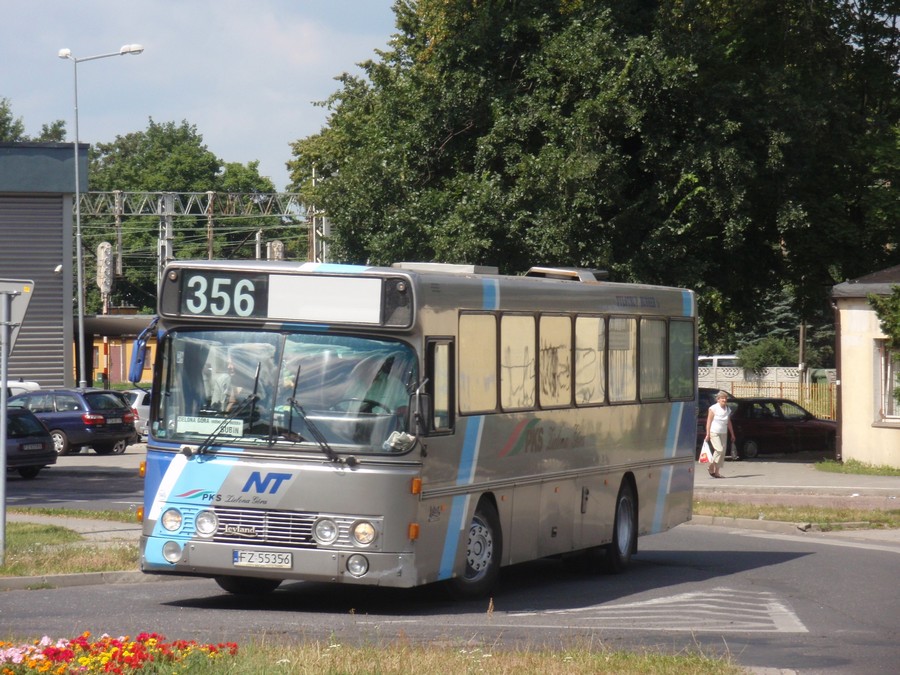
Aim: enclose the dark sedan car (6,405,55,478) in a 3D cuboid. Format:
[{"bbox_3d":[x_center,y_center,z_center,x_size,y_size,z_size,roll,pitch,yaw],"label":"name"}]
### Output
[{"bbox_3d":[-9.600,2.030,73.800,4.100,1.410,1.680,-1,0,41],"label":"dark sedan car"}]

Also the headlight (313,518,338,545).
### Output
[{"bbox_3d":[-1.056,1.643,32.207,0.215,0.220,0.100,3,1,16],"label":"headlight"}]

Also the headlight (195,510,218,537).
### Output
[{"bbox_3d":[-2.087,1.592,32.501,0.215,0.220,0.100,3,1,16],"label":"headlight"}]

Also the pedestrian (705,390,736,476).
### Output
[{"bbox_3d":[5.040,1.810,71.000,0.550,1.610,0.420,0,-1,-34],"label":"pedestrian"}]

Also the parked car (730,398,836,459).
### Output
[{"bbox_3d":[7.630,2.130,90.000,4.100,1.410,1.680,0,0,-35],"label":"parked car"}]

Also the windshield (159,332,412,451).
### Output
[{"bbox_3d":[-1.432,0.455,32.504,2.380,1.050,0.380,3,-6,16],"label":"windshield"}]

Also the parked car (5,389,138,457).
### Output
[{"bbox_3d":[-9.410,1.970,88.500,4.620,1.500,1.740,-1,-1,42],"label":"parked car"}]

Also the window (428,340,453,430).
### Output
[{"bbox_3d":[-0.083,0.417,33.000,0.060,0.790,0.780,0,0,16],"label":"window"}]

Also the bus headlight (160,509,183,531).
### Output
[{"bbox_3d":[-2.392,1.563,32.600,0.190,0.190,0.100,3,1,16],"label":"bus headlight"}]

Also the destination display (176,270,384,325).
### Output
[{"bbox_3d":[-1.449,-0.342,32.470,1.840,0.410,0.100,3,1,16],"label":"destination display"}]

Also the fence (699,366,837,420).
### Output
[{"bbox_3d":[10.700,1.950,128.000,5.000,2.000,0.150,0,0,3],"label":"fence"}]

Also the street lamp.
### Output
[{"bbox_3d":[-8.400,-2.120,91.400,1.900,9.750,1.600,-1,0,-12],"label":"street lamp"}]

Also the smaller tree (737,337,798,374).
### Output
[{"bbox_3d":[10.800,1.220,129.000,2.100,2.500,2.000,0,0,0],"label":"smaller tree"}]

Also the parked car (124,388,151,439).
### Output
[{"bbox_3d":[-7.100,2.070,101.900,4.150,1.440,1.700,0,-1,-37],"label":"parked car"}]

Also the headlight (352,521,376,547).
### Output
[{"bbox_3d":[-0.724,1.660,32.150,0.200,0.200,0.100,3,1,16],"label":"headlight"}]

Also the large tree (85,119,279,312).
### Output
[{"bbox_3d":[-12.400,-3.500,175.000,9.500,13.100,9.000,0,0,0],"label":"large tree"}]

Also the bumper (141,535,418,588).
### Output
[{"bbox_3d":[-1.501,1.919,32.458,2.480,0.310,0.380,3,1,16],"label":"bumper"}]

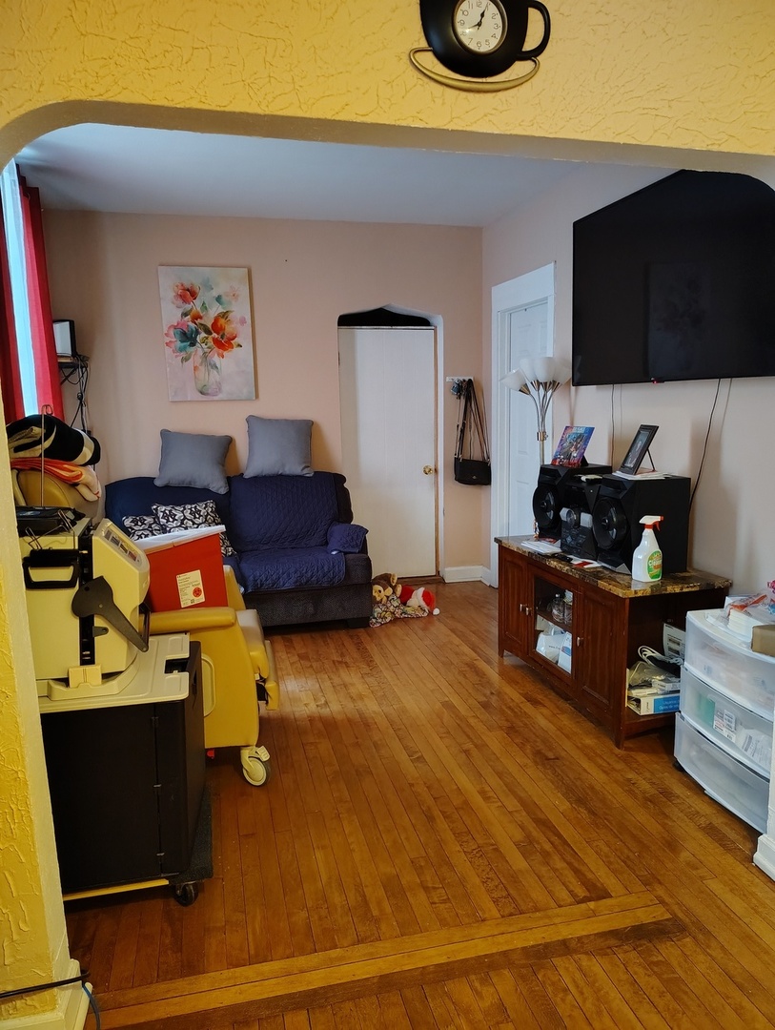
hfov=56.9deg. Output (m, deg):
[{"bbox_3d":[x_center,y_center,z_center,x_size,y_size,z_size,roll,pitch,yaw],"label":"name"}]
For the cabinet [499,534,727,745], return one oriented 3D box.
[{"bbox_3d":[1.009,0.531,3.491,0.504,0.667,1.224,-3,9,-16],"label":"cabinet"}]

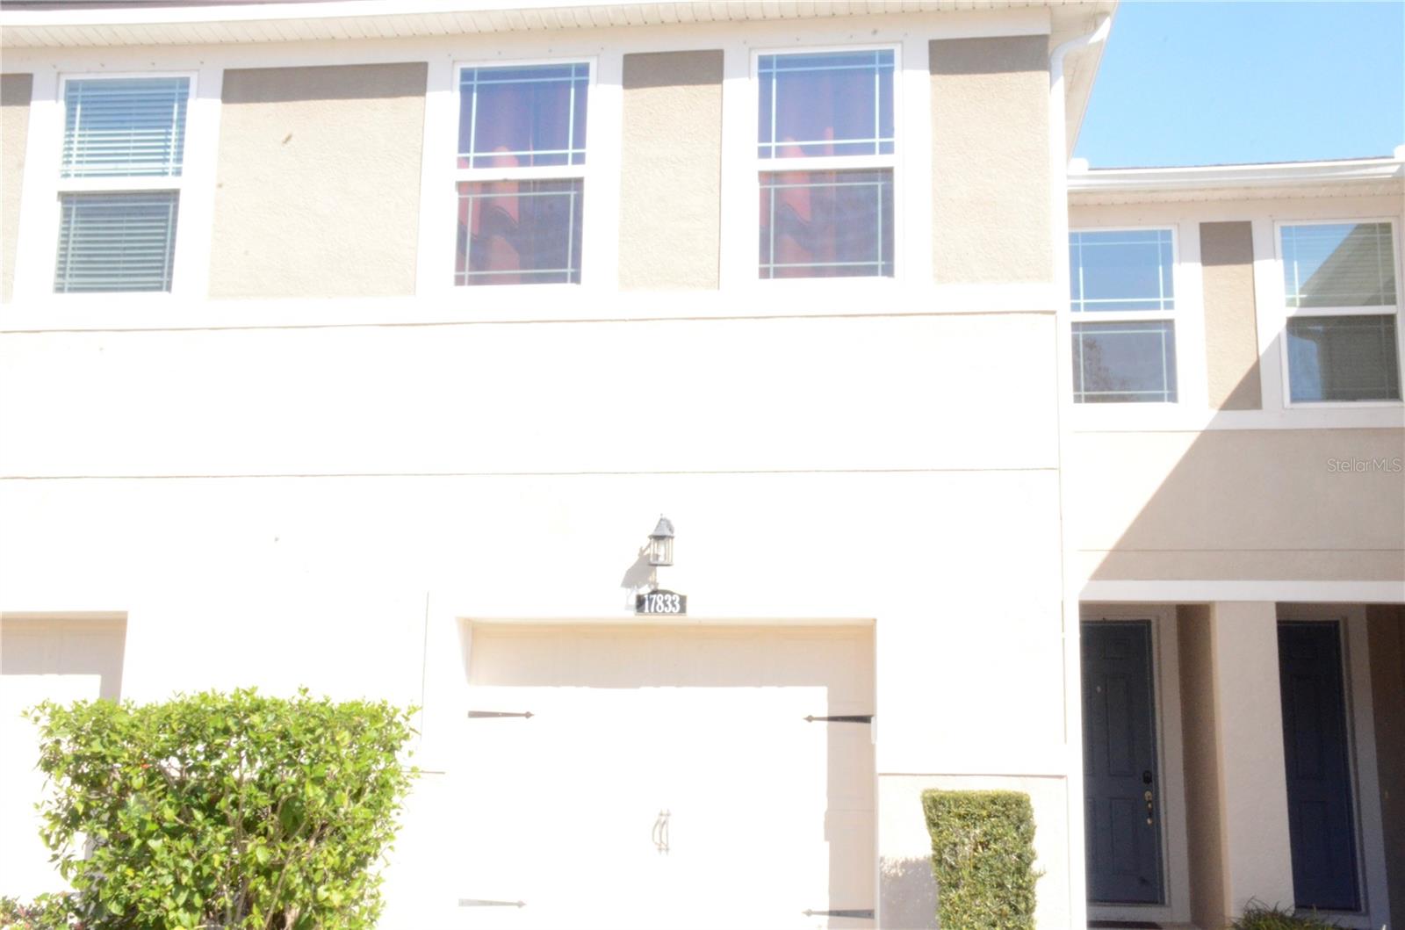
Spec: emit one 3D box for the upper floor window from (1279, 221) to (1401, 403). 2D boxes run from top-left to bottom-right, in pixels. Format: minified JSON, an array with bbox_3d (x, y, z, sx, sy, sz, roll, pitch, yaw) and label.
[{"bbox_3d":[5.037,-1.200,12.011,0.874,1.480,0.100,-1,-11,7],"label":"upper floor window"}]

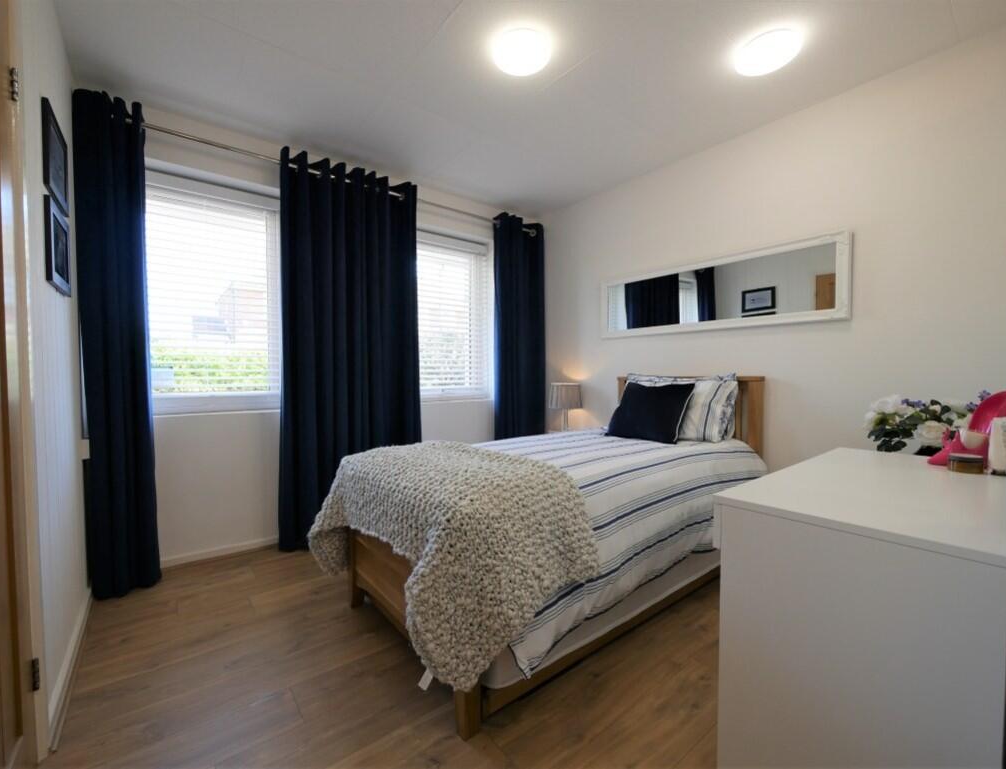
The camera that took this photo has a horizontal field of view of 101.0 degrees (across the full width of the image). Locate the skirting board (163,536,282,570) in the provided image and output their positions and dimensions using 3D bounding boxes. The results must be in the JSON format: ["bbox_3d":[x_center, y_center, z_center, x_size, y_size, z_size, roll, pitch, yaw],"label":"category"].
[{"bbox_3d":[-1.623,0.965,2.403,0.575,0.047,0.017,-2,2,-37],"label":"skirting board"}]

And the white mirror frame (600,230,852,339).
[{"bbox_3d":[1.317,-0.585,2.765,0.038,0.469,1.558,-2,2,-40],"label":"white mirror frame"}]

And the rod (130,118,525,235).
[{"bbox_3d":[-0.791,-1.329,2.856,2.720,0.029,0.030,-2,2,-37],"label":"rod"}]

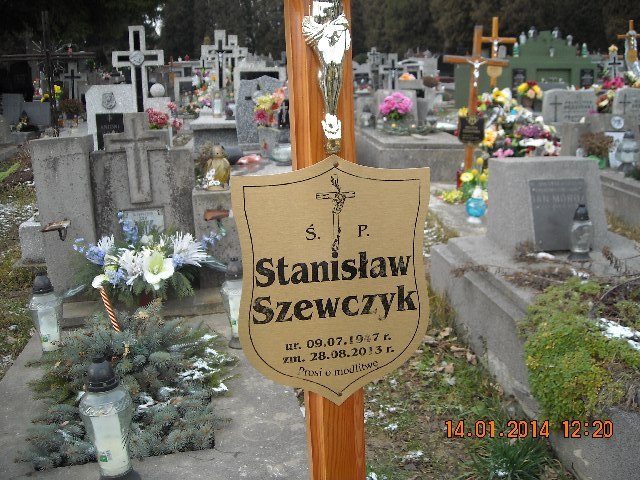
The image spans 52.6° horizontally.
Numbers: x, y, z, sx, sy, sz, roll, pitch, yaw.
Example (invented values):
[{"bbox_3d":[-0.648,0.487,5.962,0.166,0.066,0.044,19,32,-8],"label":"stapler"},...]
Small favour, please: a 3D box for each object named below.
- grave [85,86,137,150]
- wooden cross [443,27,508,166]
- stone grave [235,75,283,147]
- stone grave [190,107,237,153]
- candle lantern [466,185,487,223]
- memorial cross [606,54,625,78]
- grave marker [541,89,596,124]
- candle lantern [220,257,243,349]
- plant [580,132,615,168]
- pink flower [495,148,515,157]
[{"bbox_3d":[-1.906,-1.068,5.917,0.440,0.680,0.140,-2,15,-7],"label":"grave"},{"bbox_3d":[1.512,-1.245,6.293,0.660,1.600,0.090,-2,15,-6],"label":"wooden cross"},{"bbox_3d":[-0.559,-1.213,6.296,0.560,0.760,0.120,-2,15,-7],"label":"stone grave"},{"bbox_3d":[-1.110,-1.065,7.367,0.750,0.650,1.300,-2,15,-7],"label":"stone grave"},{"bbox_3d":[1.171,-0.272,4.841,0.145,0.290,0.145,-2,15,-7],"label":"candle lantern"},{"bbox_3d":[5.746,-3.326,12.583,0.340,0.540,0.100,-2,15,-5],"label":"memorial cross"},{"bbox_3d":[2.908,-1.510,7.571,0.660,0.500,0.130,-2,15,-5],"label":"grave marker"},{"bbox_3d":[-0.295,0.214,2.246,0.112,0.320,0.112,-2,15,-7],"label":"candle lantern"},{"bbox_3d":[2.484,-0.801,5.792,0.290,0.320,0.280,-2,15,-7],"label":"plant"},{"bbox_3d":[1.796,-0.835,6.297,0.200,0.110,0.160,-2,15,-7],"label":"pink flower"}]

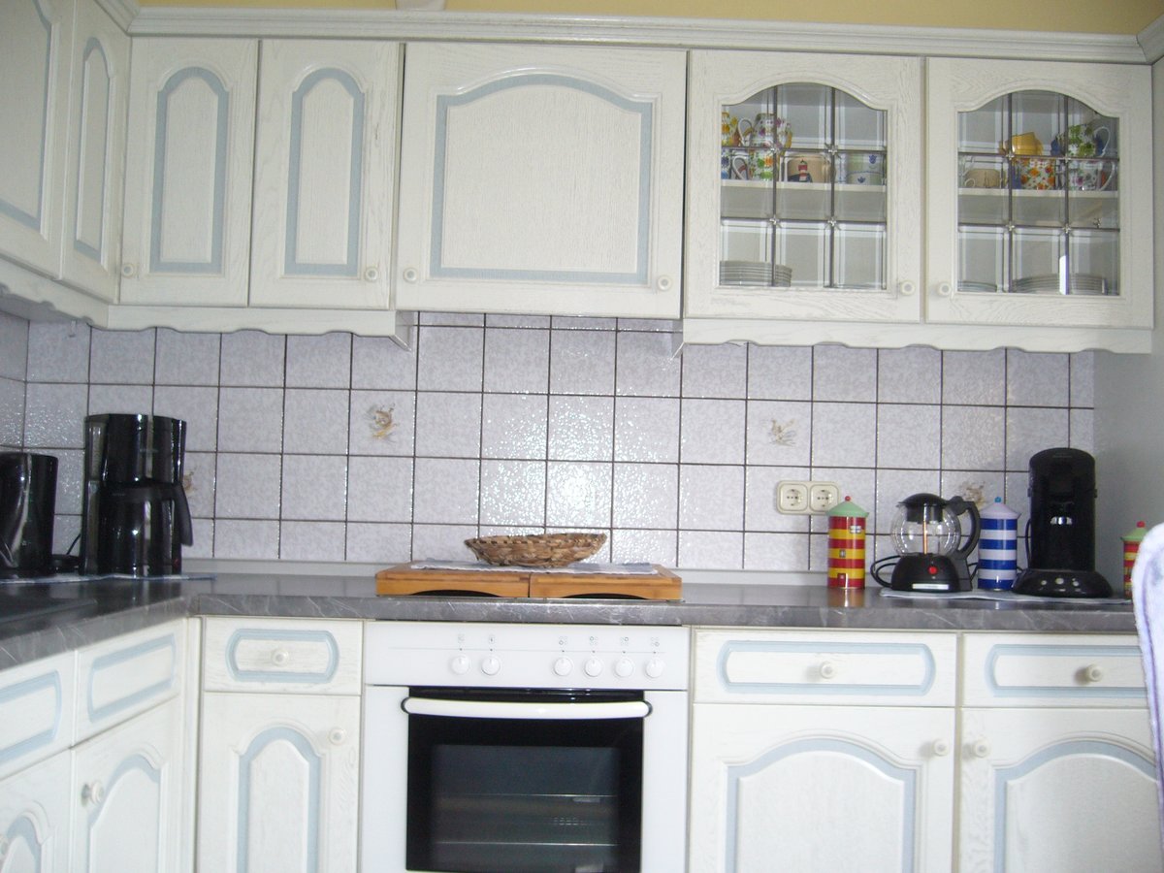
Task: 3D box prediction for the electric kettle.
[{"bbox_3d":[0.773,0.233,2.595,0.203,0.212,0.162,1,-3,10],"label":"electric kettle"}]

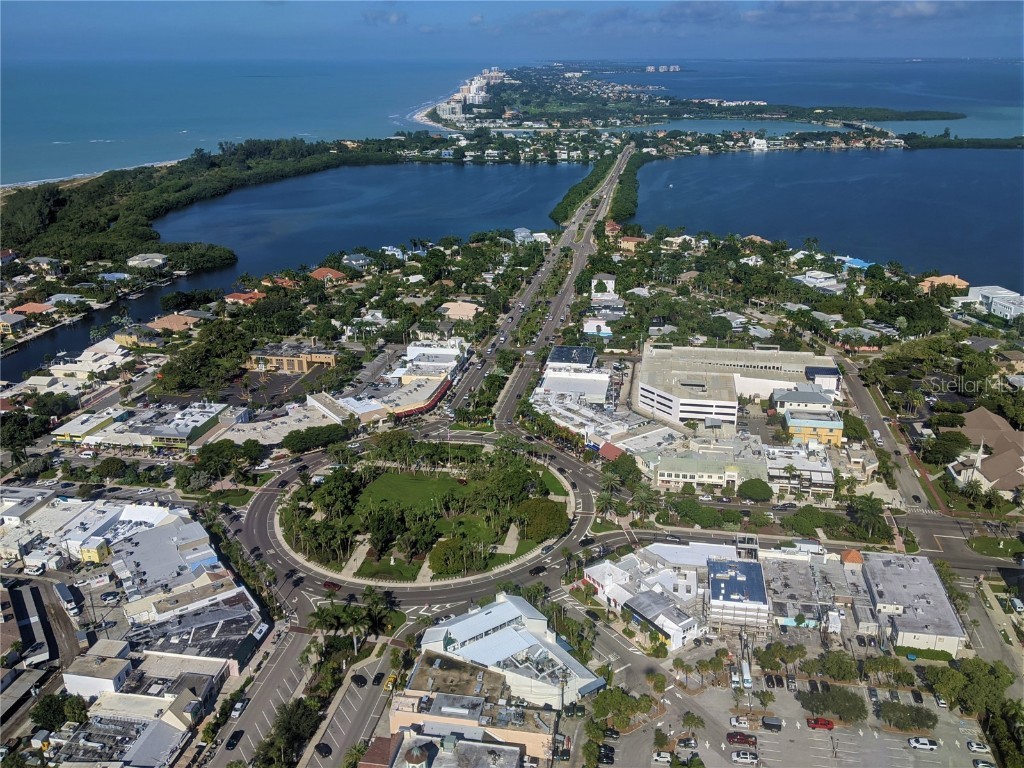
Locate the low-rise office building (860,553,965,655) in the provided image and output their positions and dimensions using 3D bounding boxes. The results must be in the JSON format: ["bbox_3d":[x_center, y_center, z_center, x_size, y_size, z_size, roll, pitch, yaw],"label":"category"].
[{"bbox_3d":[113.690,62.030,229.330,18.900,6.600,37.300,4,23,10],"label":"low-rise office building"}]

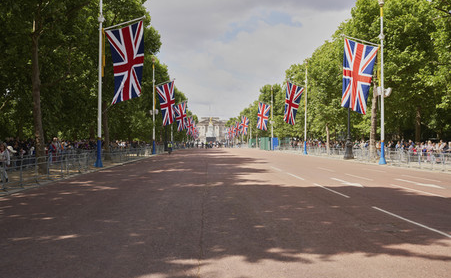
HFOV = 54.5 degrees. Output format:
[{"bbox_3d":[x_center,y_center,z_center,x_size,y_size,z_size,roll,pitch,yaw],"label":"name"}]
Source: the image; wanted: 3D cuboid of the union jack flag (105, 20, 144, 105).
[{"bbox_3d":[-6.699,-5.059,29.200,2.650,5.700,0.600,0,0,-2],"label":"union jack flag"}]

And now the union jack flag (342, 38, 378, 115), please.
[{"bbox_3d":[10.369,-4.763,33.600,2.800,5.750,0.600,0,0,-2],"label":"union jack flag"}]

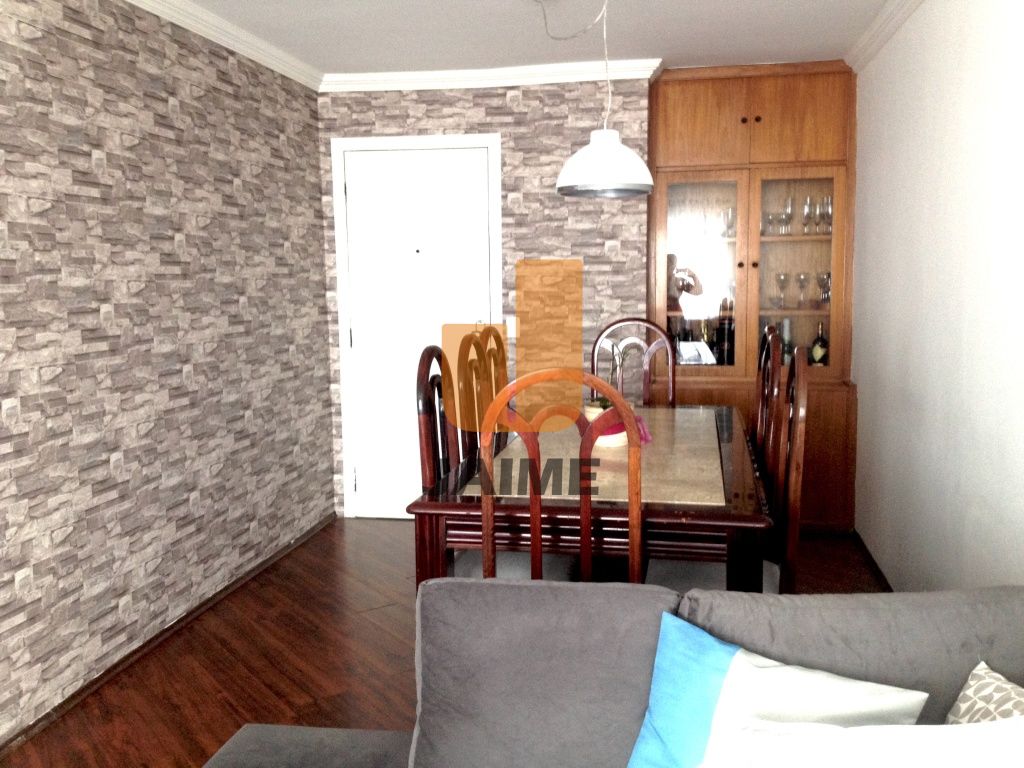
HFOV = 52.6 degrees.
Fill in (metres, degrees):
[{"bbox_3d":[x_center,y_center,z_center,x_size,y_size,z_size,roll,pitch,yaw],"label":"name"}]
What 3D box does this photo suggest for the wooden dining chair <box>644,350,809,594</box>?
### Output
[{"bbox_3d":[0.655,0.472,3.191,0.480,1.166,0.431,1,6,10],"label":"wooden dining chair"}]

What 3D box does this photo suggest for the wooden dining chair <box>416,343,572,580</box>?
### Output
[{"bbox_3d":[-0.040,0.464,3.312,0.480,1.166,0.431,1,6,10],"label":"wooden dining chair"}]

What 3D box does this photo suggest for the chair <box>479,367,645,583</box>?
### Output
[{"bbox_3d":[0.159,0.518,2.803,0.421,1.166,0.480,1,6,10],"label":"chair"}]

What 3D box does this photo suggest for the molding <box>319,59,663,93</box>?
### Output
[{"bbox_3d":[-0.146,-1.628,5.479,1.872,0.093,0.078,1,6,10],"label":"molding"}]

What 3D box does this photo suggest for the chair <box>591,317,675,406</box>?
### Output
[{"bbox_3d":[0.553,0.290,4.840,0.421,1.166,0.480,1,6,10],"label":"chair"}]

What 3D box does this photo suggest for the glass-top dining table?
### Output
[{"bbox_3d":[0.379,0.605,3.785,0.945,0.774,2.163,1,6,10],"label":"glass-top dining table"}]

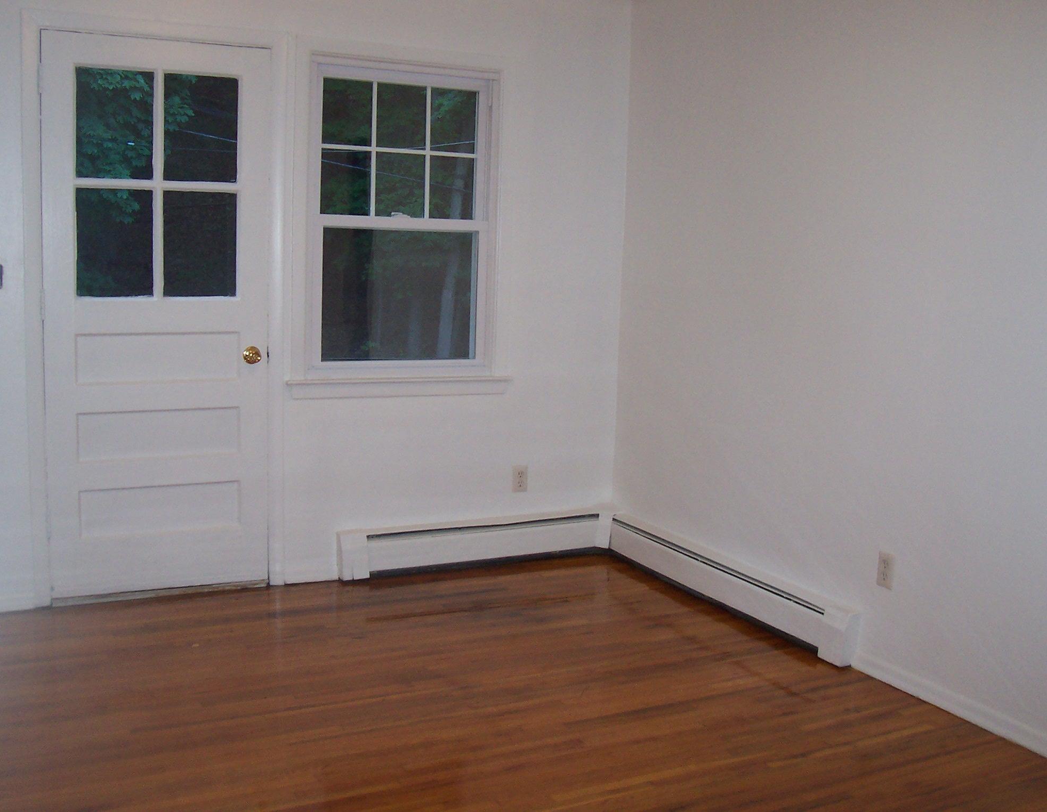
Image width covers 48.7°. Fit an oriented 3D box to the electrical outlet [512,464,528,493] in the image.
[{"bbox_3d":[-0.013,0.315,4.969,0.072,0.116,0.010,-2,9,-26],"label":"electrical outlet"}]

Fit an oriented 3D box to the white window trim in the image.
[{"bbox_3d":[-0.474,-0.719,4.585,0.935,1.377,0.090,-2,9,-26],"label":"white window trim"}]

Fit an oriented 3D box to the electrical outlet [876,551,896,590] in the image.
[{"bbox_3d":[1.155,0.527,3.706,0.010,0.114,0.070,-2,9,-26],"label":"electrical outlet"}]

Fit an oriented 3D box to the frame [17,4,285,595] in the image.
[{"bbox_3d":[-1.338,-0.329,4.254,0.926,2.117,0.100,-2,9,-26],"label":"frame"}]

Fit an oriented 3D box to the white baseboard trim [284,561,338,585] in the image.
[{"bbox_3d":[-0.842,0.656,4.602,0.226,0.102,0.018,-2,9,-26],"label":"white baseboard trim"}]

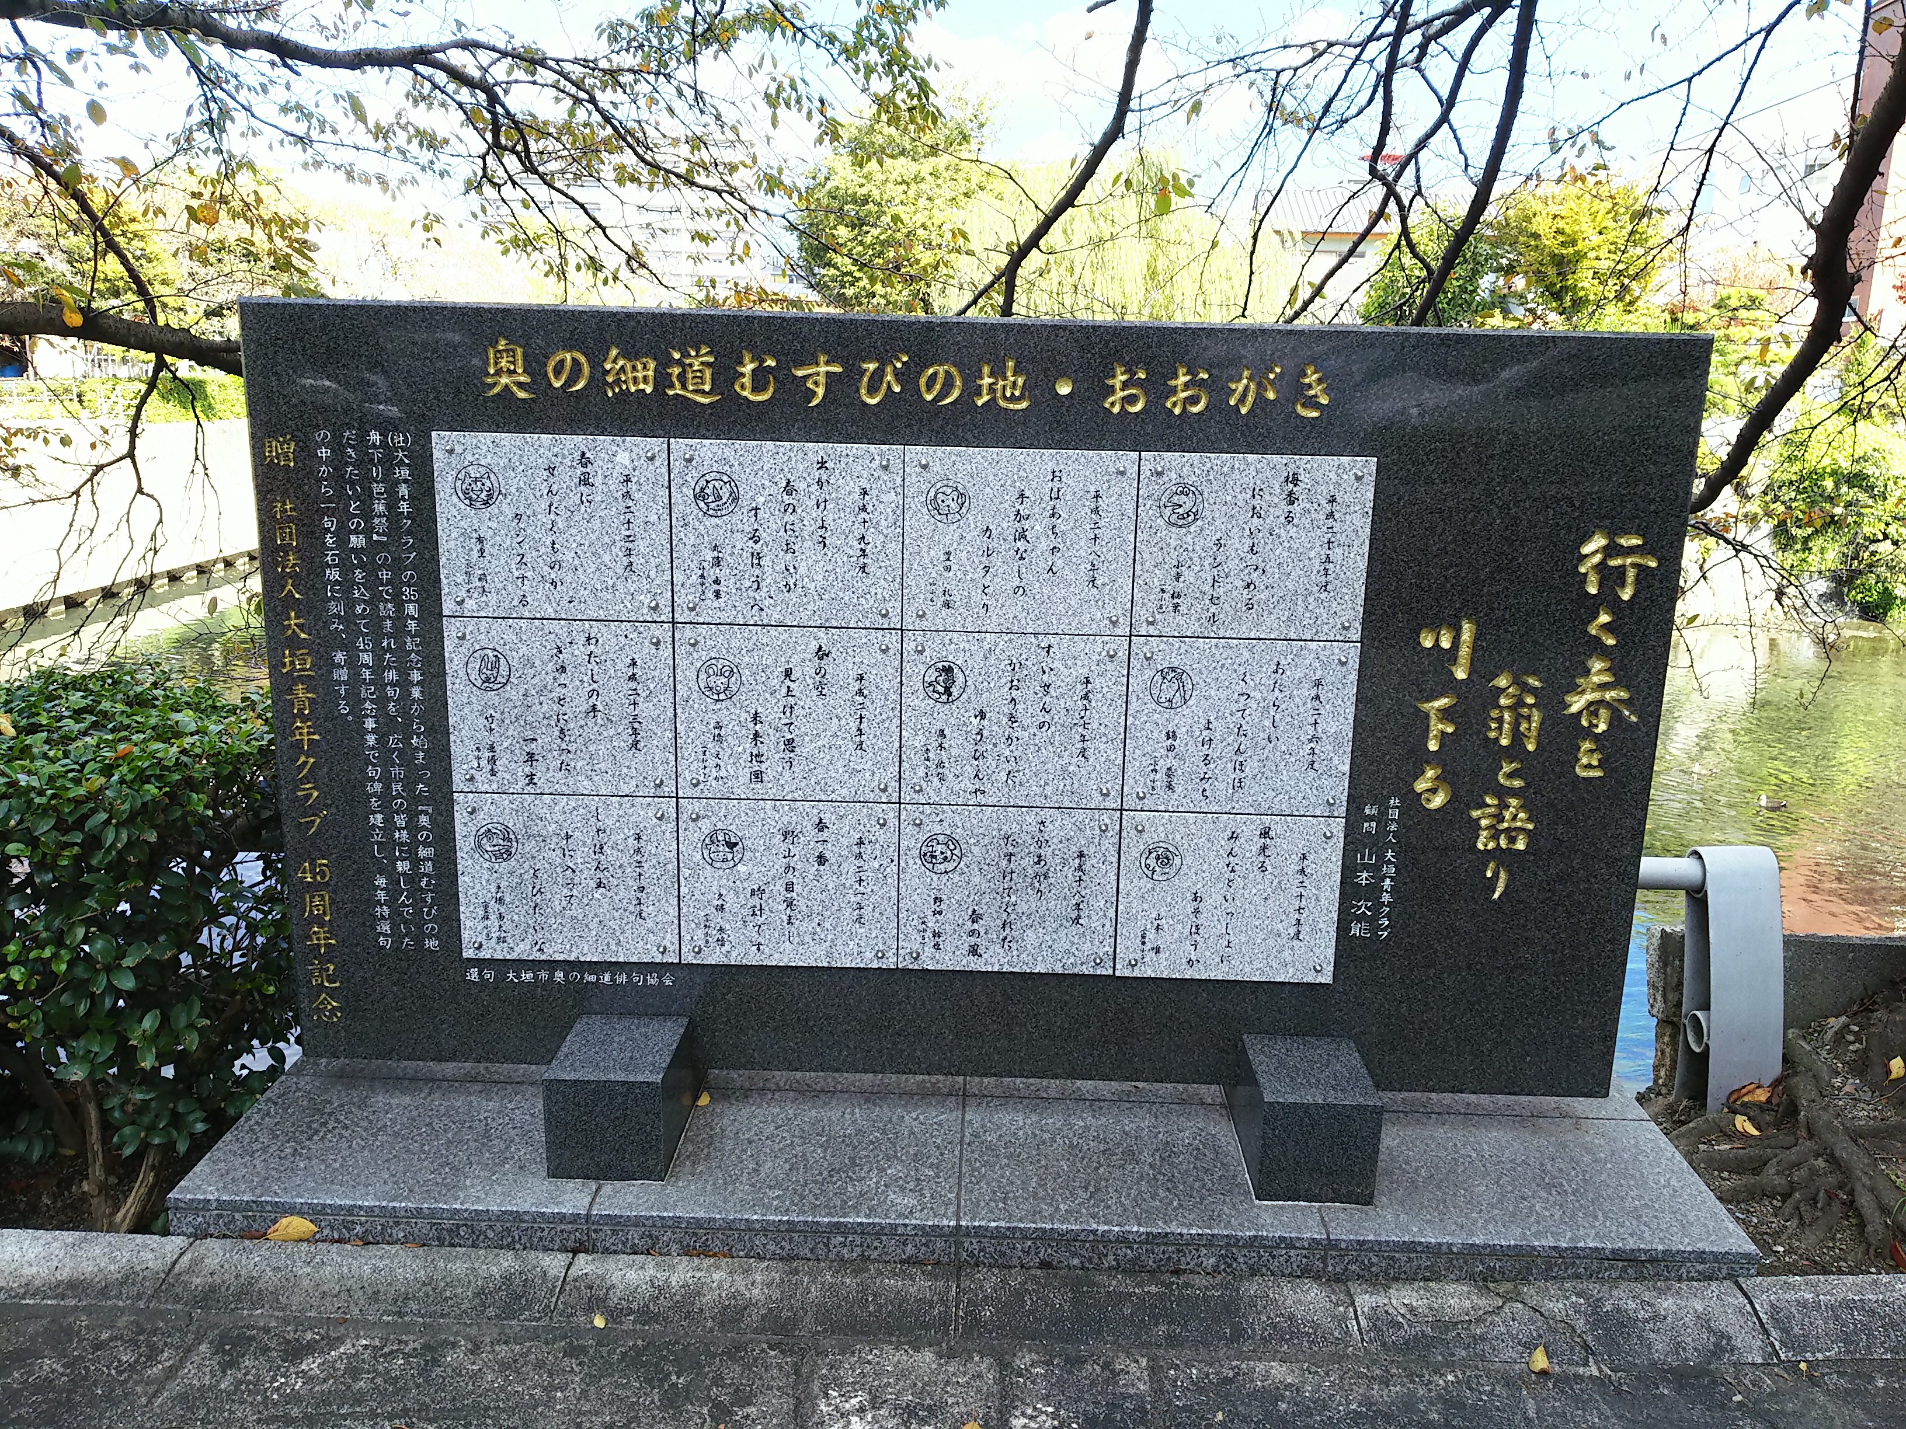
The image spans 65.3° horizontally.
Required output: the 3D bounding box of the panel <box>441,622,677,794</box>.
[{"bbox_3d":[-0.681,-0.011,2.601,0.391,0.310,0.020,2,14,0],"label":"panel"}]

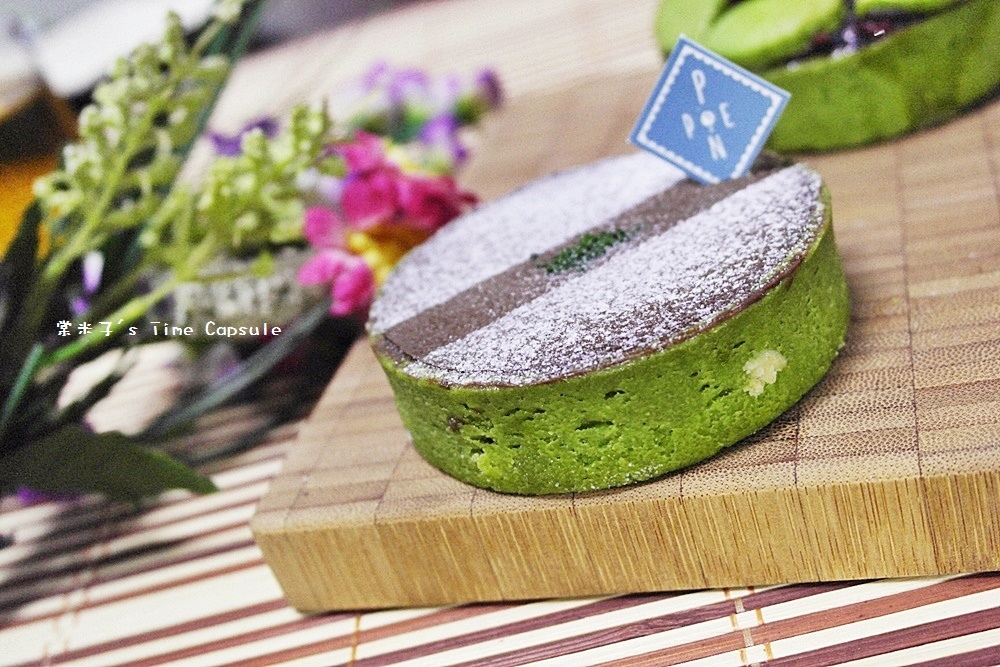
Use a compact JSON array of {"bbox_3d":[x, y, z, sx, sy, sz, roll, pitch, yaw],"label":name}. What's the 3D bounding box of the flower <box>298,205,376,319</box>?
[{"bbox_3d":[-0.034,-0.015,0.262,0.015,0.018,0.014,-23,27,-5],"label":"flower"}]

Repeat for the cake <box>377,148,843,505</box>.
[{"bbox_3d":[0.019,-0.006,0.229,0.083,0.020,0.083,-17,27,5],"label":"cake"}]

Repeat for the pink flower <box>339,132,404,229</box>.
[{"bbox_3d":[-0.027,-0.032,0.267,0.013,0.018,0.013,-21,27,-3],"label":"pink flower"}]

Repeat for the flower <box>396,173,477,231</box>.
[{"bbox_3d":[-0.013,-0.028,0.270,0.016,0.013,0.014,-20,27,-1],"label":"flower"}]

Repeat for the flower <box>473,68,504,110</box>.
[{"bbox_3d":[-0.003,-0.060,0.312,0.007,0.009,0.007,-18,27,3],"label":"flower"}]

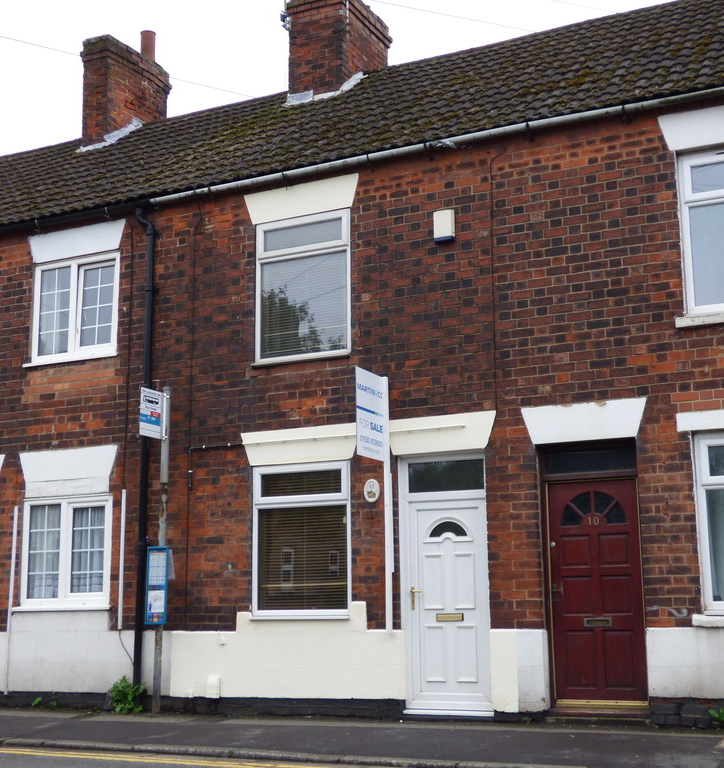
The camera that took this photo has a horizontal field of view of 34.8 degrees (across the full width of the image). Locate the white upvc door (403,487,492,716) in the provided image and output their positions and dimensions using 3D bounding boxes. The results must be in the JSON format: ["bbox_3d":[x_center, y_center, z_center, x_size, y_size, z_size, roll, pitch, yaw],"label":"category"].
[{"bbox_3d":[0.783,1.958,10.461,0.814,2.031,0.100,-6,-13,24],"label":"white upvc door"}]

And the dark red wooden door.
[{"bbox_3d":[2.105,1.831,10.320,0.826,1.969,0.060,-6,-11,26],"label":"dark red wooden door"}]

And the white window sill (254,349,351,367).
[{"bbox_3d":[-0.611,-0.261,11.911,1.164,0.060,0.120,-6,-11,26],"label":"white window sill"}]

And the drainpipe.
[{"bbox_3d":[-2.260,0.587,11.965,0.105,5.096,0.130,-6,-13,24],"label":"drainpipe"}]

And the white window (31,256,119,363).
[{"bbox_3d":[-3.294,-0.869,13.412,1.249,1.186,0.090,-6,-11,26],"label":"white window"}]

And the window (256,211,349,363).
[{"bbox_3d":[-0.578,-0.964,11.645,1.066,1.481,0.100,-6,-13,24],"label":"window"}]

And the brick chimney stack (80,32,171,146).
[{"bbox_3d":[-3.549,-4.439,17.442,0.495,2.250,1.560,-6,-11,26],"label":"brick chimney stack"}]

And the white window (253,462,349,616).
[{"bbox_3d":[-0.589,1.561,11.632,1.123,1.513,0.090,-6,-11,26],"label":"white window"}]

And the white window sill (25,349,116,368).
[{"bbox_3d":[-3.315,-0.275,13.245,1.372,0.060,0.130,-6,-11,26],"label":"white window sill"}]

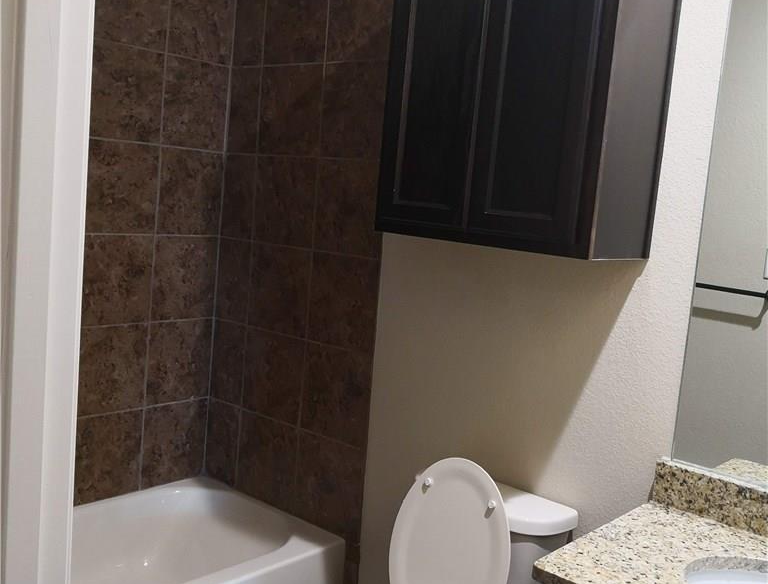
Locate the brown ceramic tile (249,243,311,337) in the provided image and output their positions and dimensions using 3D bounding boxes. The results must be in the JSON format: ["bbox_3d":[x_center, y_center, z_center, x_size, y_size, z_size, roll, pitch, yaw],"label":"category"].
[{"bbox_3d":[-0.365,-0.008,2.803,0.315,0.305,0.012,10,8,40],"label":"brown ceramic tile"}]

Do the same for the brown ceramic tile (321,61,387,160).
[{"bbox_3d":[-0.080,-0.574,2.527,0.302,0.302,0.010,10,8,39],"label":"brown ceramic tile"}]

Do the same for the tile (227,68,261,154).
[{"bbox_3d":[-0.498,-0.649,2.881,0.177,0.304,0.015,10,9,39],"label":"tile"}]

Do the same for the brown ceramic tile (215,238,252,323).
[{"bbox_3d":[-0.551,-0.041,2.953,0.177,0.304,0.015,10,9,39],"label":"brown ceramic tile"}]

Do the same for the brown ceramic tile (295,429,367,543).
[{"bbox_3d":[-0.182,0.643,2.677,0.306,0.304,0.015,10,9,39],"label":"brown ceramic tile"}]

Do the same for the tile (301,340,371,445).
[{"bbox_3d":[-0.156,0.336,2.628,0.302,0.302,0.010,10,8,39],"label":"tile"}]

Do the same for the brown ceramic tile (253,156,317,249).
[{"bbox_3d":[-0.339,-0.311,2.764,0.303,0.304,0.015,10,9,39],"label":"brown ceramic tile"}]

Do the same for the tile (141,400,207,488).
[{"bbox_3d":[-0.776,0.563,2.983,0.012,0.310,0.277,10,8,40],"label":"tile"}]

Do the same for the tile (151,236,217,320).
[{"bbox_3d":[-0.723,-0.051,2.916,0.012,0.305,0.277,10,8,40],"label":"tile"}]

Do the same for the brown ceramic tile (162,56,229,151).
[{"bbox_3d":[-0.671,-0.662,2.848,0.012,0.305,0.277,10,8,40],"label":"brown ceramic tile"}]

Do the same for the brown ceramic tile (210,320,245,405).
[{"bbox_3d":[-0.576,0.262,2.972,0.175,0.302,0.010,10,8,39],"label":"brown ceramic tile"}]

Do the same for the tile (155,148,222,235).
[{"bbox_3d":[-0.697,-0.356,2.882,0.012,0.305,0.277,10,8,40],"label":"tile"}]

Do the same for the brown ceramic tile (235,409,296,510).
[{"bbox_3d":[-0.416,0.598,2.854,0.302,0.302,0.010,10,8,39],"label":"brown ceramic tile"}]

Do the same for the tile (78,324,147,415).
[{"bbox_3d":[-0.926,0.264,2.695,0.010,0.302,0.302,10,8,39],"label":"tile"}]

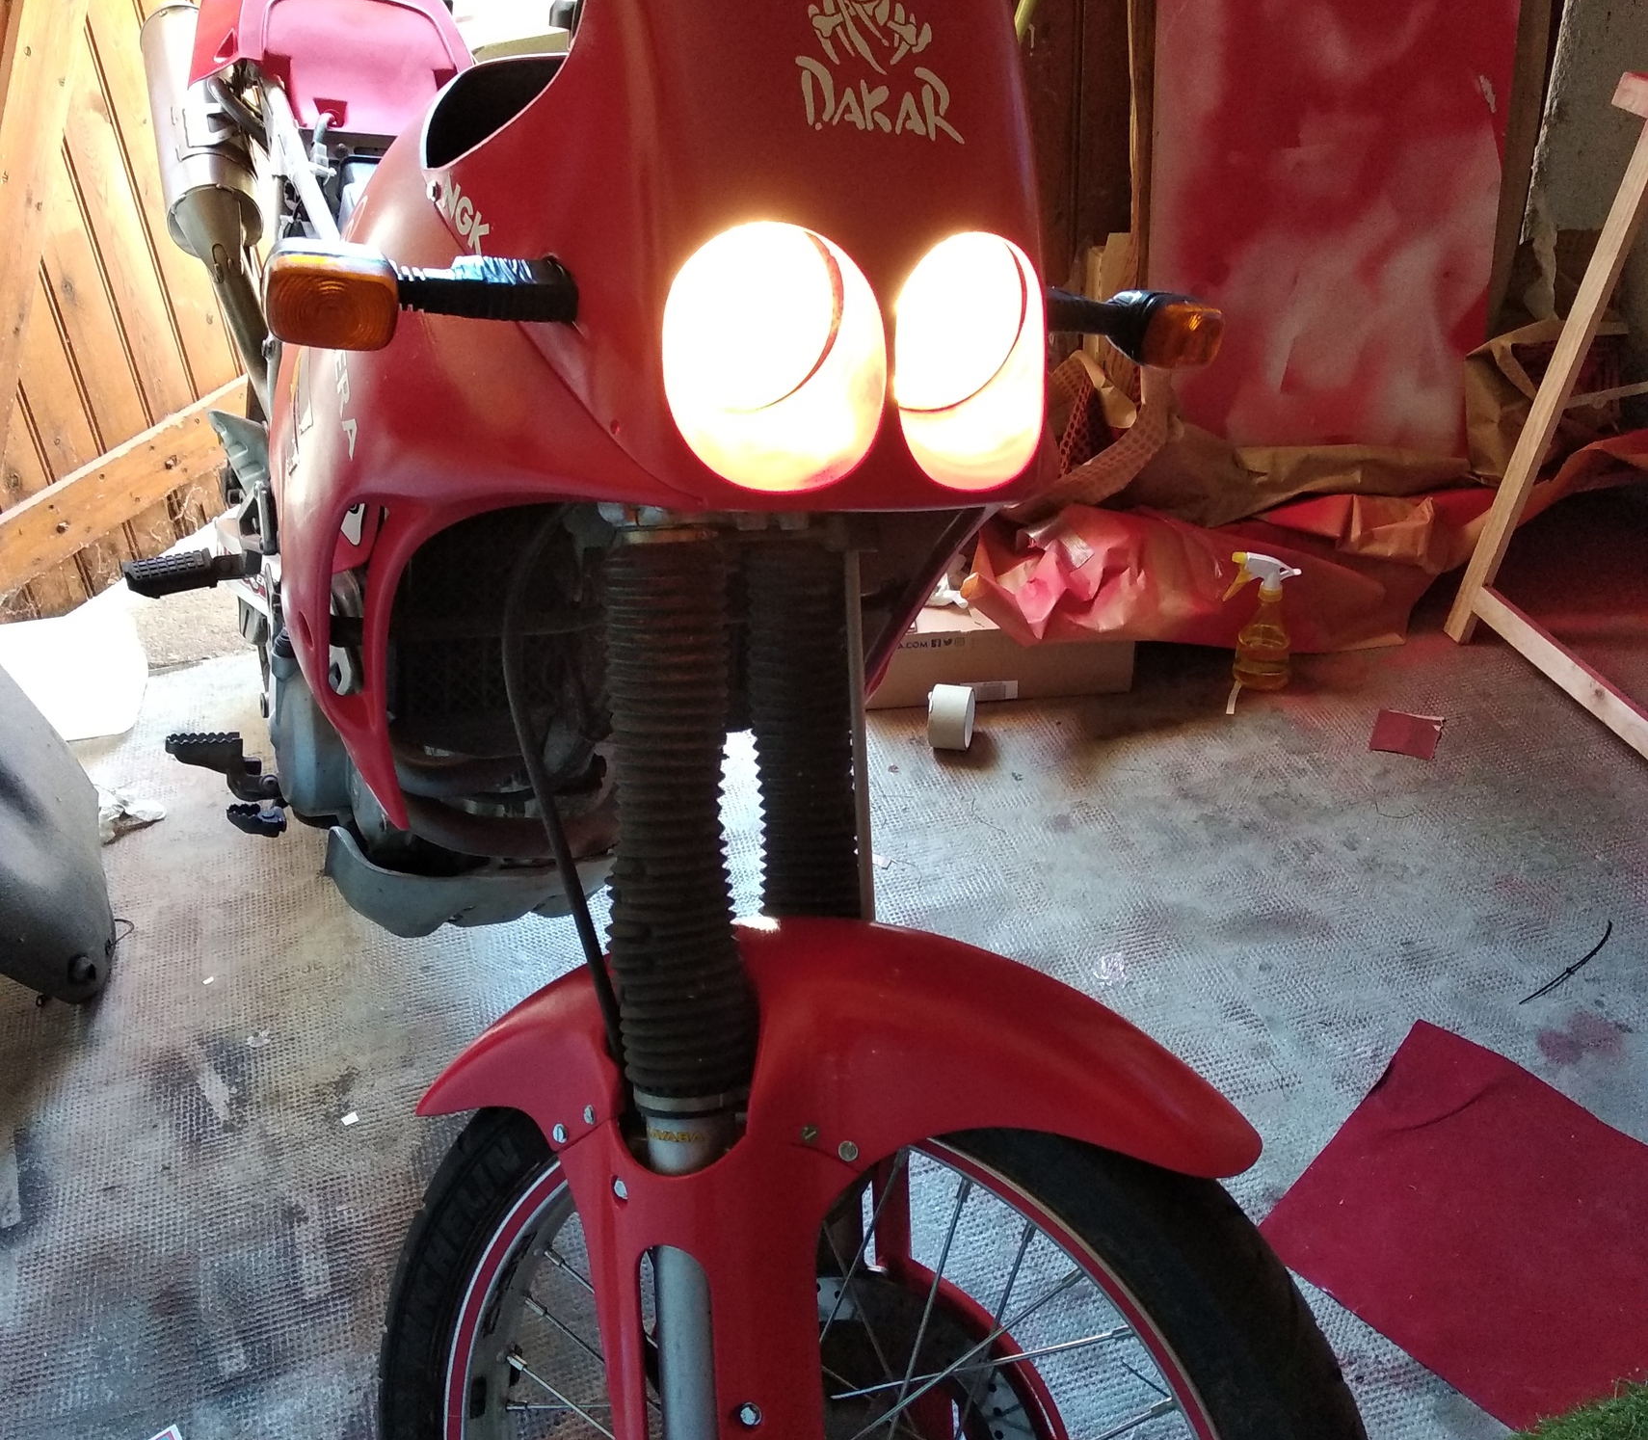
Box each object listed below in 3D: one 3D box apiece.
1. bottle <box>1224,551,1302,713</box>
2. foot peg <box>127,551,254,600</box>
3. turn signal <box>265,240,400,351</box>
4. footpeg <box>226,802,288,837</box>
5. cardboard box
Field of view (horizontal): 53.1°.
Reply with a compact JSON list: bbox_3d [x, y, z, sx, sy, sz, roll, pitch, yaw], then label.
[{"bbox_3d":[0.613,-0.148,2.306,0.105,0.206,0.081,-3,35,2],"label":"bottle"},{"bbox_3d":[-0.681,-0.156,1.773,0.135,0.033,0.045,-4,32,-26],"label":"foot peg"},{"bbox_3d":[-0.235,-0.204,0.790,0.059,0.044,0.043,-4,32,-26],"label":"turn signal"},{"bbox_3d":[-0.549,0.096,1.596,0.060,0.025,0.035,-4,32,-26],"label":"footpeg"},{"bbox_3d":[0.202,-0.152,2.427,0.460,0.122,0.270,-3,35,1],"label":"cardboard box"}]

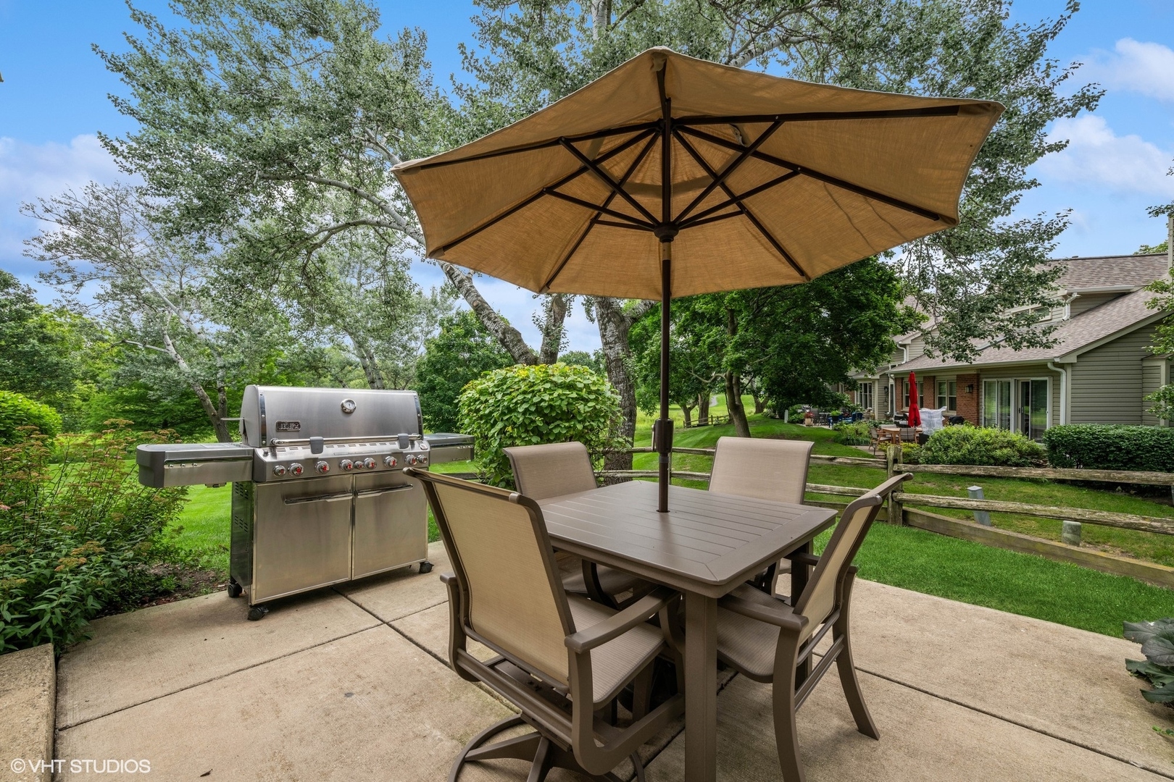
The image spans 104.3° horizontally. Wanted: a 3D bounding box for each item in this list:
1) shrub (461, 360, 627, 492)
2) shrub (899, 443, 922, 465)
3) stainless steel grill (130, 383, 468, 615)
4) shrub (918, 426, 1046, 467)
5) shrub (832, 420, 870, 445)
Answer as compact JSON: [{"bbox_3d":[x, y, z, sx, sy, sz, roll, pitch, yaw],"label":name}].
[{"bbox_3d":[-0.601,0.558,5.987,2.100,1.816,1.800,0,-1,0],"label":"shrub"},{"bbox_3d":[7.959,1.517,11.364,0.700,0.468,0.600,0,-1,0],"label":"shrub"},{"bbox_3d":[-1.691,0.625,3.013,0.676,1.301,1.855,-1,-2,43],"label":"stainless steel grill"},{"bbox_3d":[9.516,1.308,10.969,2.700,0.892,1.600,0,-1,0],"label":"shrub"},{"bbox_3d":[9.420,1.509,16.264,1.200,0.857,1.100,0,-1,0],"label":"shrub"}]

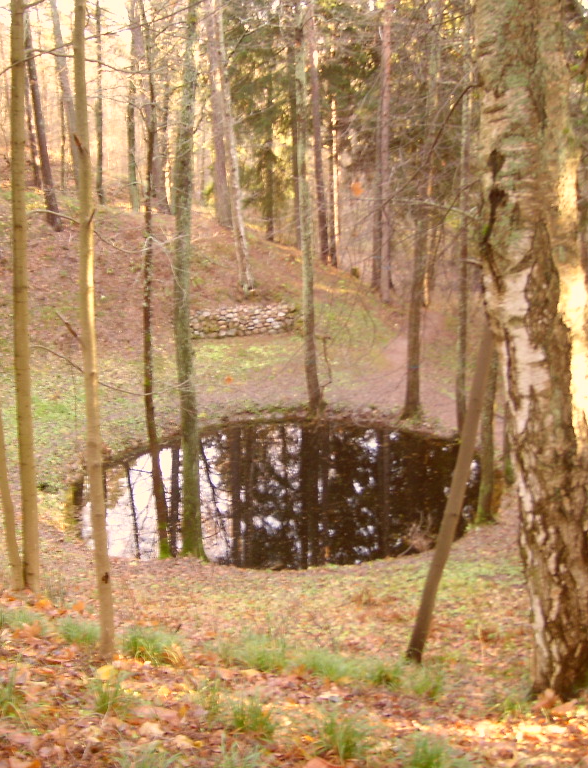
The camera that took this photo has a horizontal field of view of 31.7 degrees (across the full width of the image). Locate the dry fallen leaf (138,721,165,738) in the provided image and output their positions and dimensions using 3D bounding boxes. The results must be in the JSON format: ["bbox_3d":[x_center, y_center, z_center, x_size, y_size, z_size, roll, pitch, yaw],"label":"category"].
[{"bbox_3d":[-0.461,1.118,3.350,0.085,0.025,0.070,-3,12,-9],"label":"dry fallen leaf"}]

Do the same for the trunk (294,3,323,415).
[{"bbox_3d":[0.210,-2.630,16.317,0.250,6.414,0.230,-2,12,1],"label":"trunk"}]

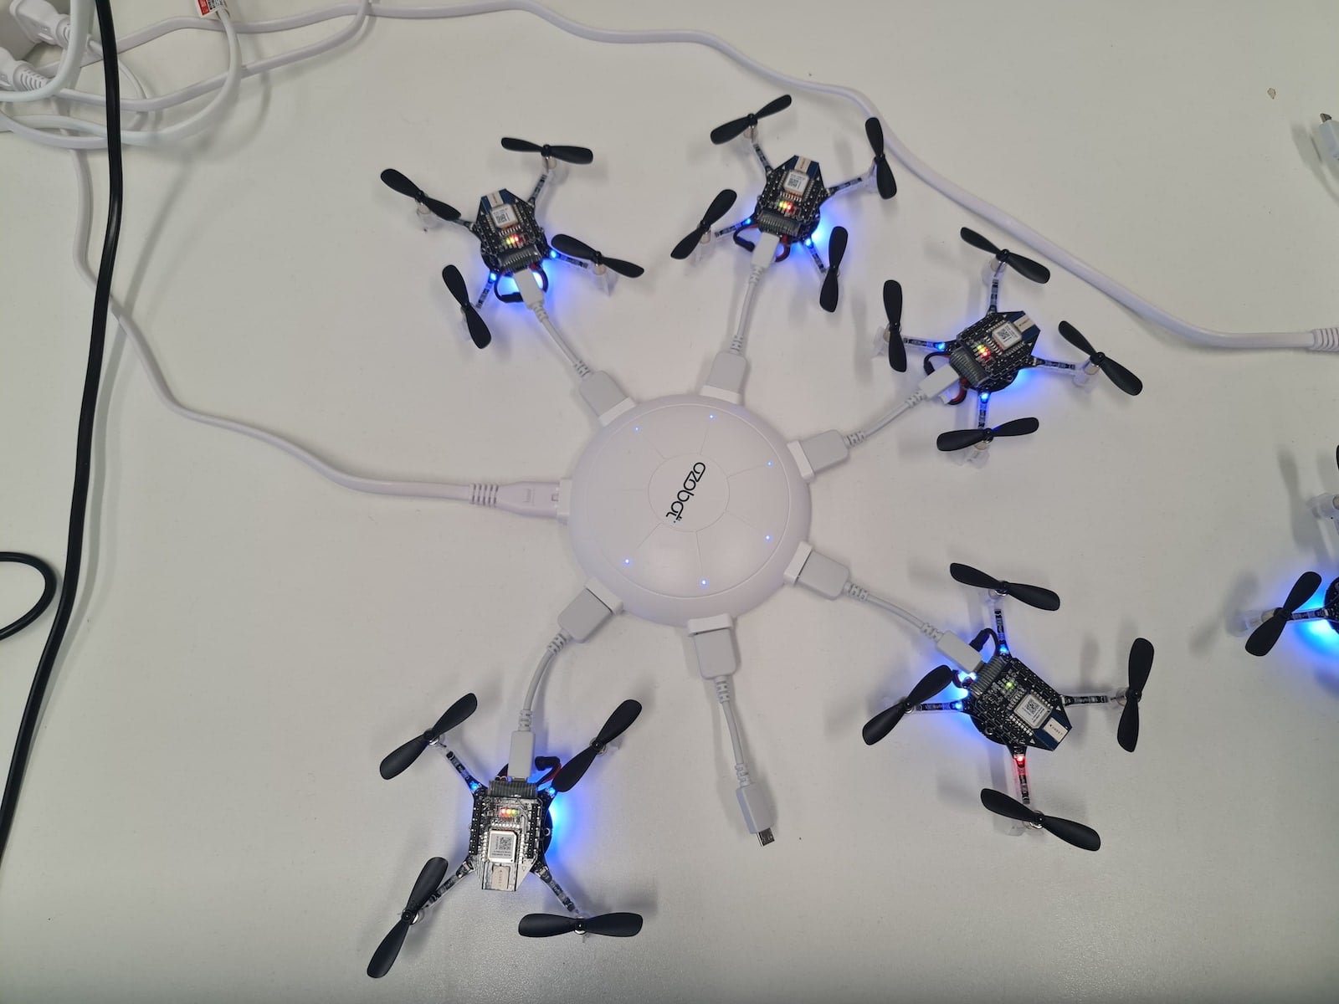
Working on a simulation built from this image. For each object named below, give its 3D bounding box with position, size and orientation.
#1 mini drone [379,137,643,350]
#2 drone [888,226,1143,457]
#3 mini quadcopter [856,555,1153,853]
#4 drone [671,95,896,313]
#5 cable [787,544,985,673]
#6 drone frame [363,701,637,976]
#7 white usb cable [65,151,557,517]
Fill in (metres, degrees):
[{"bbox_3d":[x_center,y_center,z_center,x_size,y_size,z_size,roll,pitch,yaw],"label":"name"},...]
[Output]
[{"bbox_3d":[-0.073,-0.126,0.468,0.099,0.030,0.108,-22,73,-7],"label":"mini drone"},{"bbox_3d":[0.144,-0.065,0.448,0.099,0.030,0.107,-33,75,-10],"label":"drone"},{"bbox_3d":[0.140,0.083,0.397,0.109,0.030,0.108,41,76,12],"label":"mini quadcopter"},{"bbox_3d":[0.058,-0.144,0.473,0.094,0.030,0.111,22,73,7],"label":"drone"},{"bbox_3d":[0.091,0.046,0.413,0.088,0.015,0.019,30,74,9],"label":"cable"},{"bbox_3d":[-0.061,0.130,0.380,0.105,0.030,0.105,3,72,1],"label":"drone frame"},{"bbox_3d":[-0.197,-0.064,0.457,0.324,0.012,0.077,35,75,11],"label":"white usb cable"}]

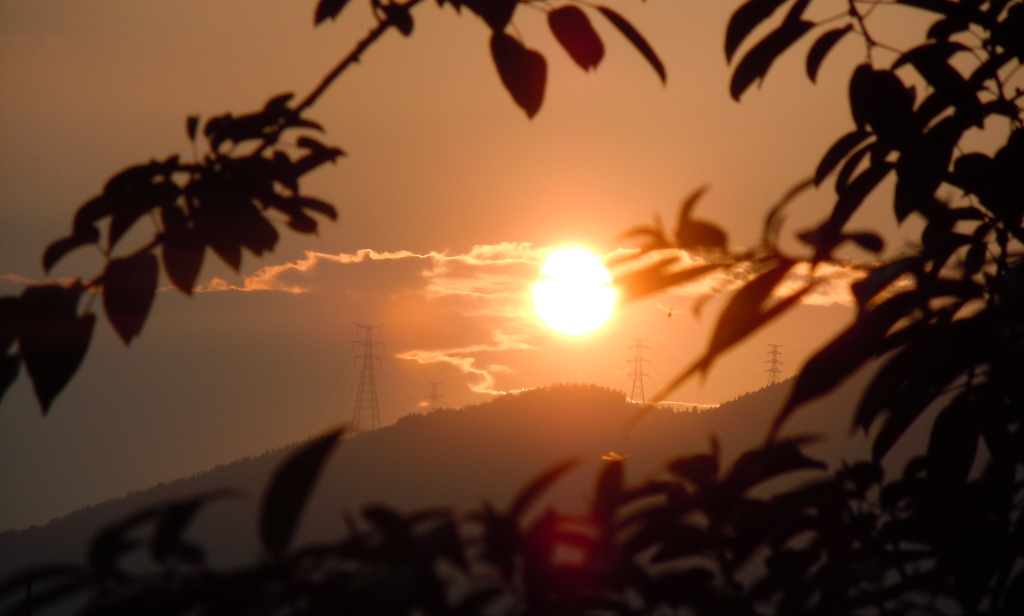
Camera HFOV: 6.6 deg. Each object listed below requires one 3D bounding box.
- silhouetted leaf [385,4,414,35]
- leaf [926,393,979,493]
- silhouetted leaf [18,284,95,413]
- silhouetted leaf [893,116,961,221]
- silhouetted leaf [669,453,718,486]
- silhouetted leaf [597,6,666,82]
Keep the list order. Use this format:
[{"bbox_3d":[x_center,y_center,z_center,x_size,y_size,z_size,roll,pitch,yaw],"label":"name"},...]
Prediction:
[{"bbox_3d":[-0.108,-0.277,8.500,0.027,0.031,0.027,-17,2,0],"label":"silhouetted leaf"},{"bbox_3d":[0.357,0.109,7.200,0.037,0.080,0.030,8,0,0],"label":"leaf"},{"bbox_3d":[-0.427,0.036,8.300,0.067,0.120,0.025,7,-1,-3],"label":"silhouetted leaf"},{"bbox_3d":[0.343,-0.116,7.400,0.047,0.087,0.030,15,0,0],"label":"silhouetted leaf"},{"bbox_3d":[0.133,0.118,6.500,0.035,0.023,0.035,7,0,0],"label":"silhouetted leaf"},{"bbox_3d":[0.115,-0.252,8.500,0.020,0.096,0.032,-41,1,2],"label":"silhouetted leaf"}]

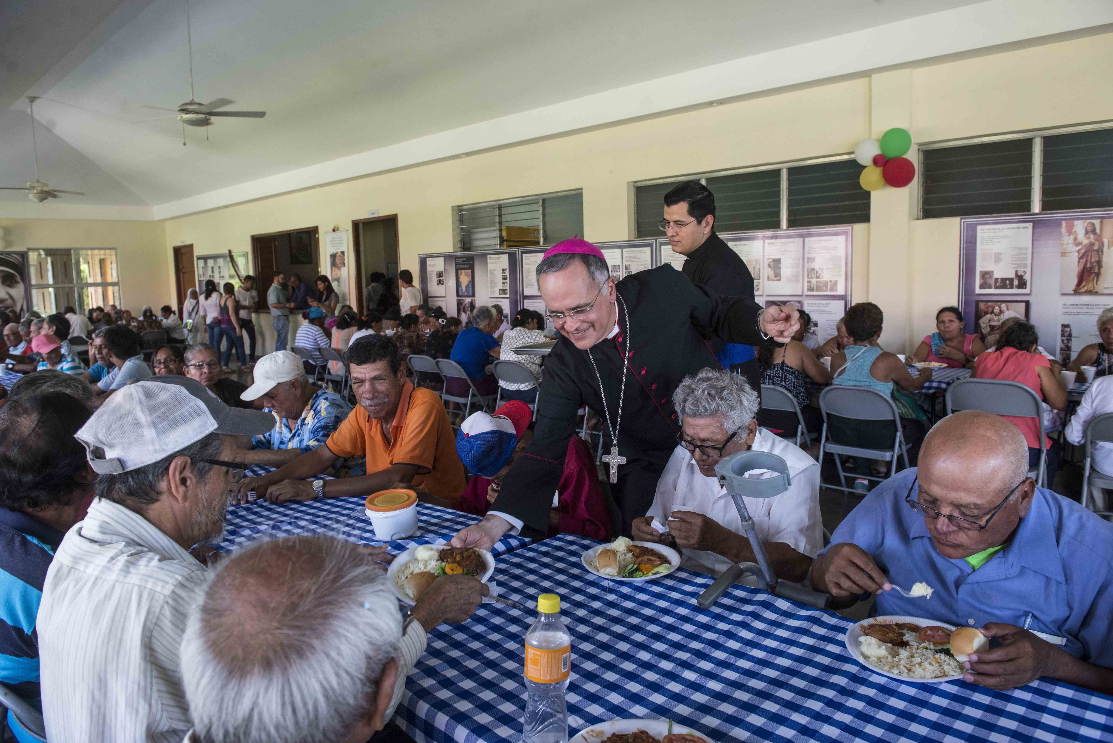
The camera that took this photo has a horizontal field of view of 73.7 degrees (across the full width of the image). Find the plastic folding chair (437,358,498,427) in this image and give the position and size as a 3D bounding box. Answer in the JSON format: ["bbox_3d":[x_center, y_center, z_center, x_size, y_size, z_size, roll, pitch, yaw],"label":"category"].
[{"bbox_3d":[-0.818,0.237,6.761,0.492,0.760,0.457,-8,9,-39],"label":"plastic folding chair"}]

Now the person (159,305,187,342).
[{"bbox_3d":[-6.916,-0.596,13.400,0.650,1.200,0.480,-3,7,-15],"label":"person"}]

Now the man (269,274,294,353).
[{"bbox_3d":[-4.635,-0.814,12.500,0.400,1.710,0.480,-5,8,-29],"label":"man"}]

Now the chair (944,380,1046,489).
[{"bbox_3d":[2.587,0.434,4.314,0.475,0.770,0.480,4,9,39],"label":"chair"}]

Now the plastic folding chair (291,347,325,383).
[{"bbox_3d":[-2.863,0.050,8.760,0.457,0.760,0.492,4,9,39],"label":"plastic folding chair"}]

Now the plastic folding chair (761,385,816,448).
[{"bbox_3d":[1.395,0.422,4.729,0.492,0.760,0.457,-9,10,-43],"label":"plastic folding chair"}]

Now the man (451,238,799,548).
[{"bbox_3d":[0.218,0.415,1.900,0.820,1.500,0.750,0,7,12],"label":"man"}]

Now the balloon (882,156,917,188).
[{"bbox_3d":[2.836,-1.645,6.142,0.270,0.255,0.270,5,10,42],"label":"balloon"}]

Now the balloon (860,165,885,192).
[{"bbox_3d":[2.555,-1.557,6.000,0.220,0.230,0.220,5,9,42],"label":"balloon"}]

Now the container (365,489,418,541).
[{"bbox_3d":[-0.468,0.397,2.042,0.147,0.105,0.147,-5,7,1],"label":"container"}]

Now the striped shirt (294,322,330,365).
[{"bbox_3d":[-2.793,-0.324,8.500,0.410,0.500,0.300,3,8,36],"label":"striped shirt"}]

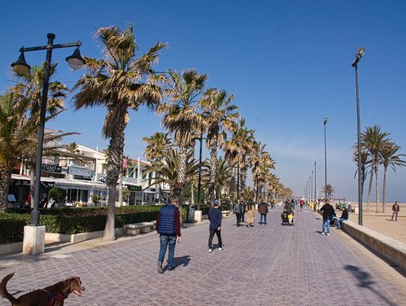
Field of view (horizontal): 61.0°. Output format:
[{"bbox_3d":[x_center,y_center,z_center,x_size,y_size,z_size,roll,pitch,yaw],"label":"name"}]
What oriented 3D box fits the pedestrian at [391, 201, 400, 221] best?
[{"bbox_3d":[17.687,5.368,31.699,0.580,1.760,0.420,-3,-9,29],"label":"pedestrian"}]

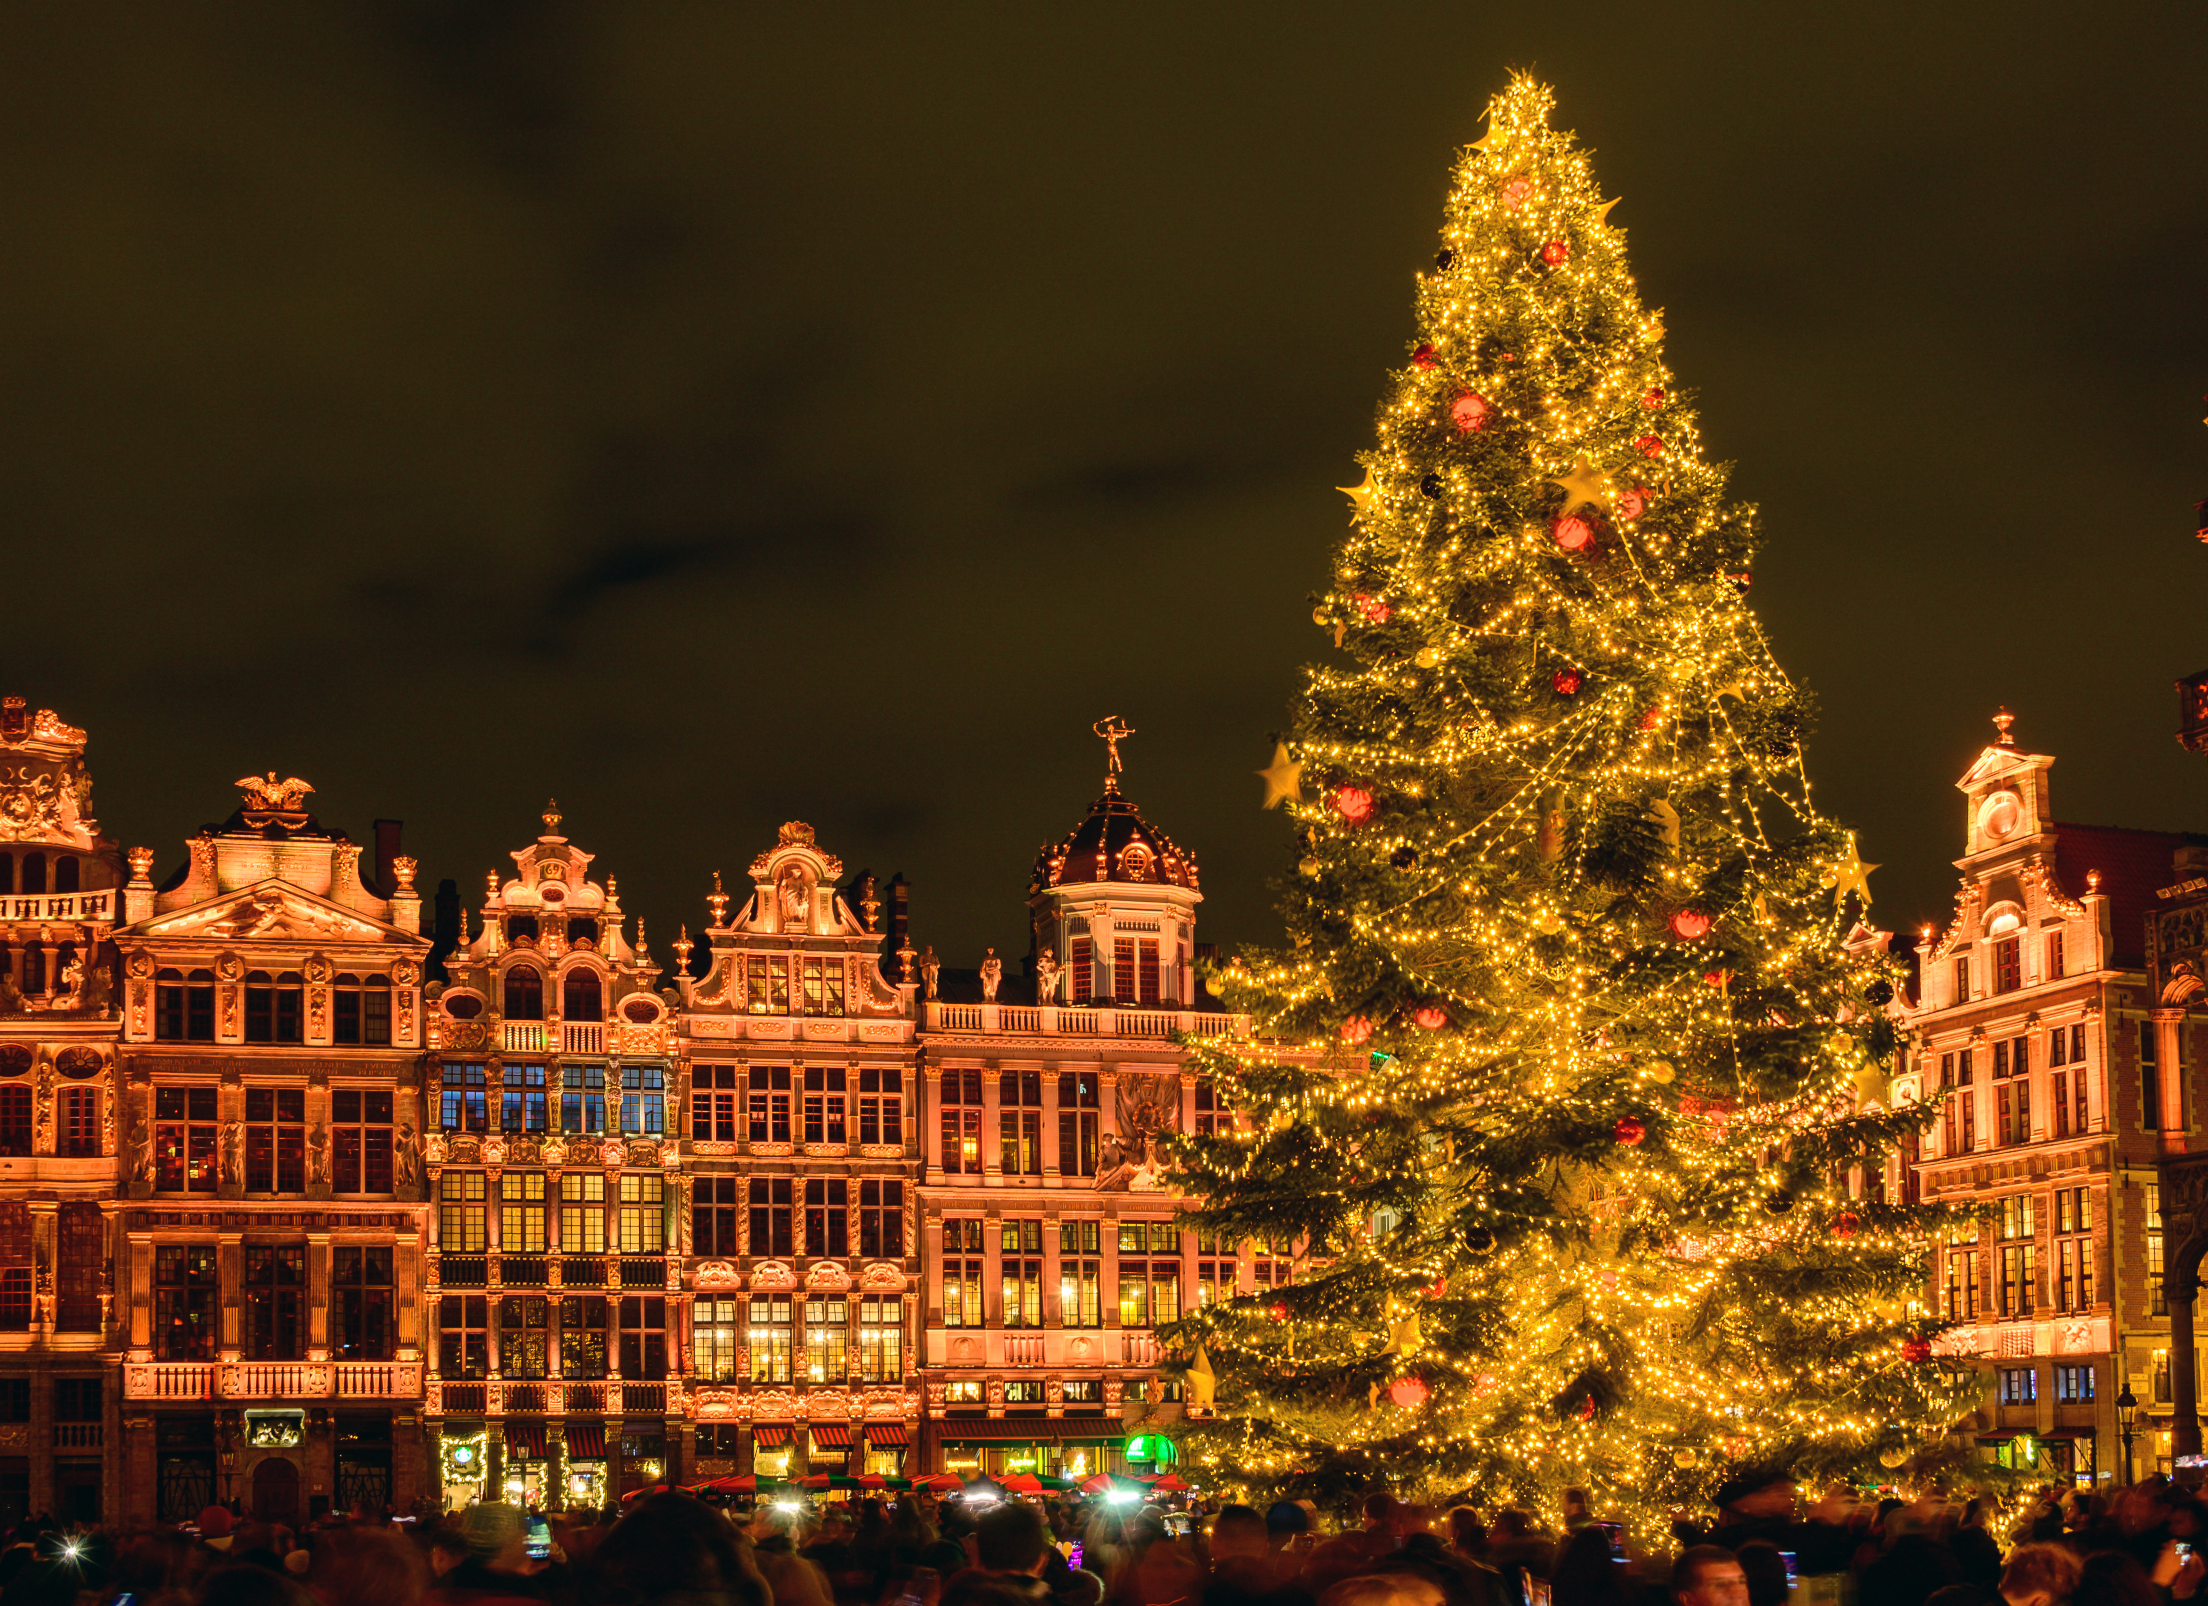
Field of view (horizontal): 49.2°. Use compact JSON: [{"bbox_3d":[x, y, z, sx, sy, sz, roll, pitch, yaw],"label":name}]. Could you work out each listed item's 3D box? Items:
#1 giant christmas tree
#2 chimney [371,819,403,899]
[{"bbox_3d":[5.817,0.059,30.000,9.900,18.200,9.700,0,-3,0],"label":"giant christmas tree"},{"bbox_3d":[-25.846,2.074,87.000,0.950,3.000,0.900,0,-3,0],"label":"chimney"}]

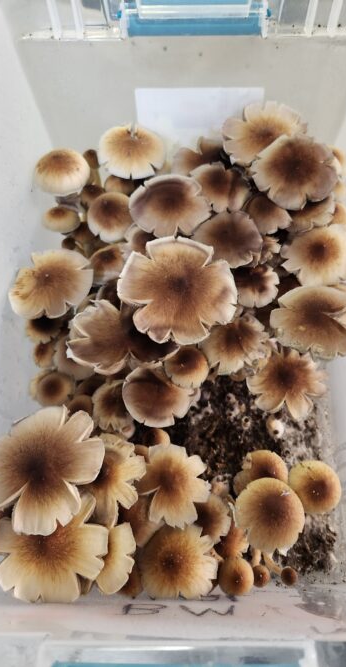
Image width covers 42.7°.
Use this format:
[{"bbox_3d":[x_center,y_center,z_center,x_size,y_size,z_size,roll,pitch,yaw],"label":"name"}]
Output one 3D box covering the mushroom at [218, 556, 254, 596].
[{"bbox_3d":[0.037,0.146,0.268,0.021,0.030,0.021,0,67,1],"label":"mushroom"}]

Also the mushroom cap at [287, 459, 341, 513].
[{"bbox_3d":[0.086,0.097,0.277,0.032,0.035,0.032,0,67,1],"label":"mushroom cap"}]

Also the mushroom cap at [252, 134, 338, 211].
[{"bbox_3d":[0.087,-0.115,0.320,0.059,0.023,0.059,0,77,6],"label":"mushroom cap"}]

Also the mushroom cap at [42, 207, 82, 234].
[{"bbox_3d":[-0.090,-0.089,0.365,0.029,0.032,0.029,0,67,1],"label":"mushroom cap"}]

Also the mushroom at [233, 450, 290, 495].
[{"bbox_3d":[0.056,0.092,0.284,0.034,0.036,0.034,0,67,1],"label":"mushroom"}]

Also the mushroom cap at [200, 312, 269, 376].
[{"bbox_3d":[0.042,0.008,0.302,0.048,0.024,0.048,0,67,1],"label":"mushroom cap"}]

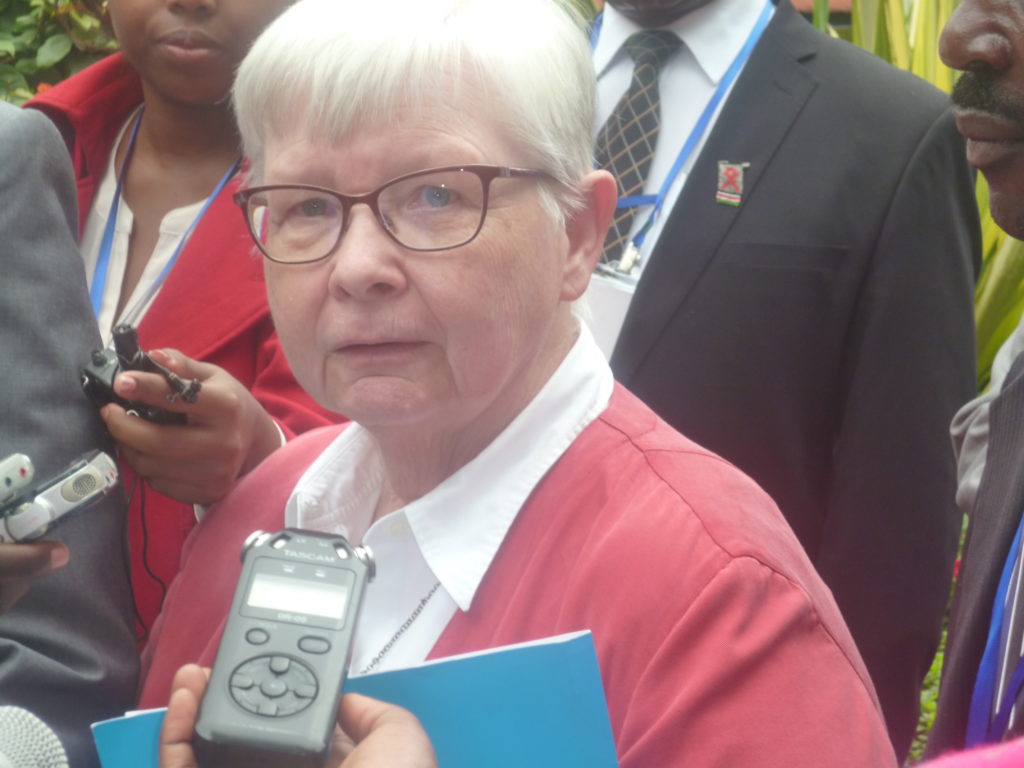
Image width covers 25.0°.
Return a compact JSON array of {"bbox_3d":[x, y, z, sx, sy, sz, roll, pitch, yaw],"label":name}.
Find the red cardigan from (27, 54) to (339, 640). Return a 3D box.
[{"bbox_3d":[-0.250,0.060,1.770,0.480,0.660,0.330,5,3,11],"label":"red cardigan"}]

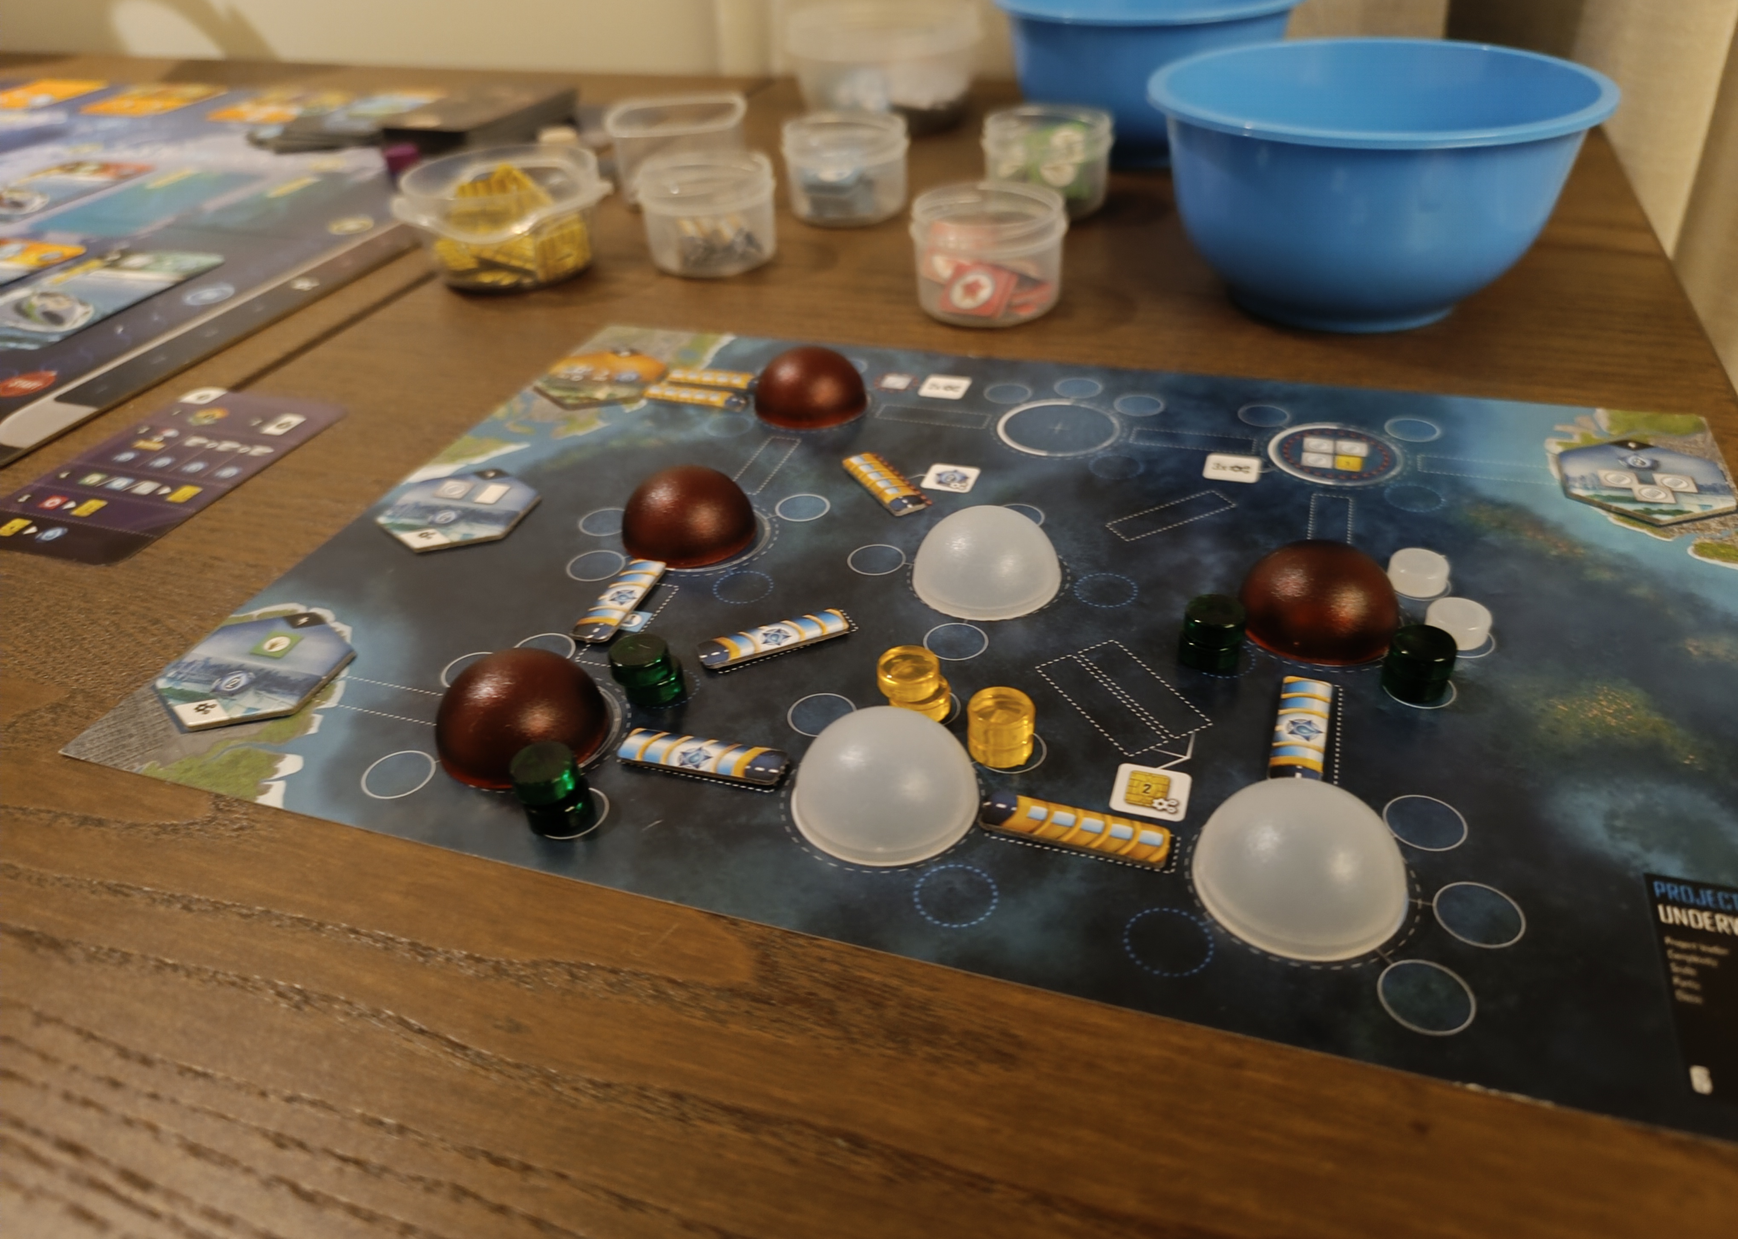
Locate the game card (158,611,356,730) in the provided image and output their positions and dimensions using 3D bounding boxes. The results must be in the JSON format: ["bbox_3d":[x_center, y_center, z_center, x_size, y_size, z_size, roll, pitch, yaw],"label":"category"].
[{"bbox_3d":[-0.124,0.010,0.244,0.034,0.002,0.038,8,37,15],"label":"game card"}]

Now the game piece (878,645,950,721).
[{"bbox_3d":[0.008,0.012,0.213,0.012,0.010,0.010,6,36,13],"label":"game piece"}]

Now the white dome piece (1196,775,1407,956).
[{"bbox_3d":[0.066,0.034,0.183,0.032,0.015,0.032,12,39,21],"label":"white dome piece"}]

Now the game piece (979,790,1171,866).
[{"bbox_3d":[0.034,0.034,0.198,0.030,0.001,0.008,10,38,19],"label":"game piece"}]

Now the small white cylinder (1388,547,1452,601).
[{"bbox_3d":[0.113,-0.010,0.248,0.011,0.005,0.011,14,40,23],"label":"small white cylinder"}]

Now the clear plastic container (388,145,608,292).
[{"bbox_3d":[-0.125,-0.140,0.423,0.075,0.034,0.068,-10,35,-10],"label":"clear plastic container"}]

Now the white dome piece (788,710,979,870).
[{"bbox_3d":[0.002,0.024,0.204,0.032,0.015,0.032,-3,36,0],"label":"white dome piece"}]

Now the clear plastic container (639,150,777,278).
[{"bbox_3d":[-0.056,-0.143,0.424,0.048,0.031,0.048,-2,35,2],"label":"clear plastic container"}]

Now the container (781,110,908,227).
[{"bbox_3d":[-0.009,-0.173,0.466,0.049,0.032,0.049,-3,36,0],"label":"container"}]

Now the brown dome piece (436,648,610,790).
[{"bbox_3d":[-0.062,0.014,0.211,0.030,0.015,0.030,-2,35,2],"label":"brown dome piece"}]

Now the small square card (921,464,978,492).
[{"bbox_3d":[0.020,-0.035,0.297,0.012,0.001,0.013,9,38,17],"label":"small square card"}]

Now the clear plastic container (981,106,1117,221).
[{"bbox_3d":[0.068,-0.175,0.461,0.048,0.031,0.048,9,36,17],"label":"clear plastic container"}]

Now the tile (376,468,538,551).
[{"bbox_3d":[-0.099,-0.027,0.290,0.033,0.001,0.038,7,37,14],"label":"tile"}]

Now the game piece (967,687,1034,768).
[{"bbox_3d":[0.024,0.019,0.214,0.012,0.009,0.012,0,36,6],"label":"game piece"}]

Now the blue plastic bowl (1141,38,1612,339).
[{"bbox_3d":[0.144,-0.127,0.358,0.123,0.060,0.123,9,36,17],"label":"blue plastic bowl"}]

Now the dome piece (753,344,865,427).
[{"bbox_3d":[-0.016,-0.066,0.331,0.032,0.016,0.032,-6,36,-2],"label":"dome piece"}]

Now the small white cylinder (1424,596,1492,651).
[{"bbox_3d":[0.117,0.001,0.238,0.011,0.005,0.011,-3,36,0],"label":"small white cylinder"}]

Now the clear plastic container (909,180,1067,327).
[{"bbox_3d":[0.038,-0.115,0.380,0.049,0.032,0.049,0,36,6],"label":"clear plastic container"}]

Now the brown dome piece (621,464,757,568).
[{"bbox_3d":[-0.043,-0.027,0.280,0.032,0.015,0.032,-10,36,-8],"label":"brown dome piece"}]

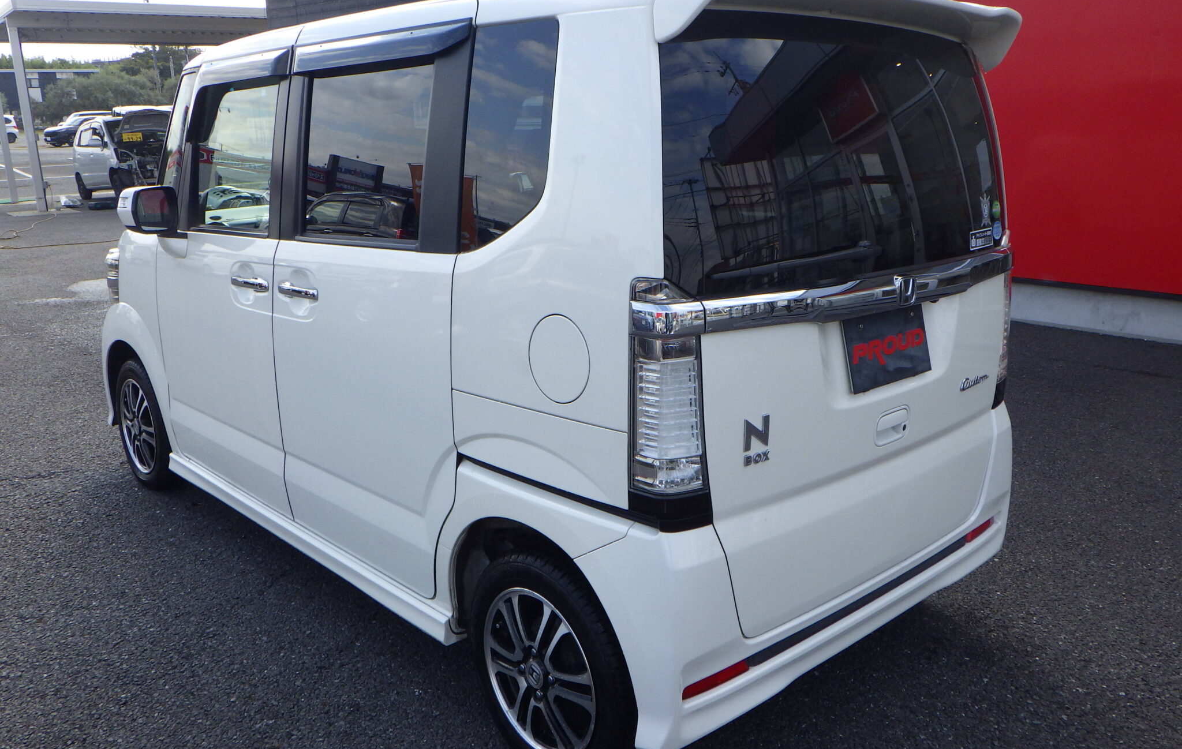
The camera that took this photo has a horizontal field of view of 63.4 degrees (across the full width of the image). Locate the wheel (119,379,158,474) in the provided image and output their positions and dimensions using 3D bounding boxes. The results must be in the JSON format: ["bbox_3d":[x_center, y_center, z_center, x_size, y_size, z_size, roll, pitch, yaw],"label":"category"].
[{"bbox_3d":[-1.784,0.203,3.908,0.130,0.384,0.384,-12,18,-41],"label":"wheel"}]

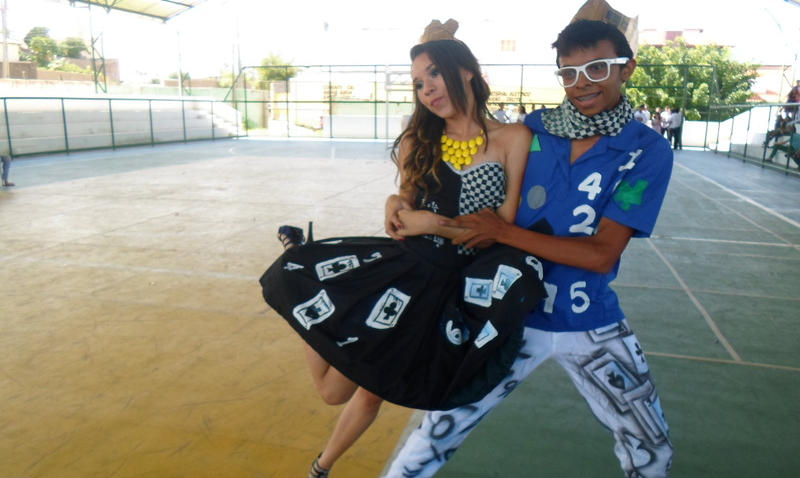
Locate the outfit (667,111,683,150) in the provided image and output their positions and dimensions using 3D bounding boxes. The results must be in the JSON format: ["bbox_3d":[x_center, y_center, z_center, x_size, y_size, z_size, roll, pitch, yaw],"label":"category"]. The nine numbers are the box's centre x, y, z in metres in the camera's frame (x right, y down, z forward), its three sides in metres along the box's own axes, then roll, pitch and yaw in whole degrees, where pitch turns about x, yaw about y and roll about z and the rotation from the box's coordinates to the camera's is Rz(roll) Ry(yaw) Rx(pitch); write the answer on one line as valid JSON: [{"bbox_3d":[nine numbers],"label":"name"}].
[{"bbox_3d":[10.832,-4.281,22.800,0.380,1.420,0.520,5,14,18],"label":"outfit"}]

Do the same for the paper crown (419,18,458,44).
[{"bbox_3d":[0.116,-0.625,1.740,0.115,0.090,0.115,1,13,0],"label":"paper crown"}]

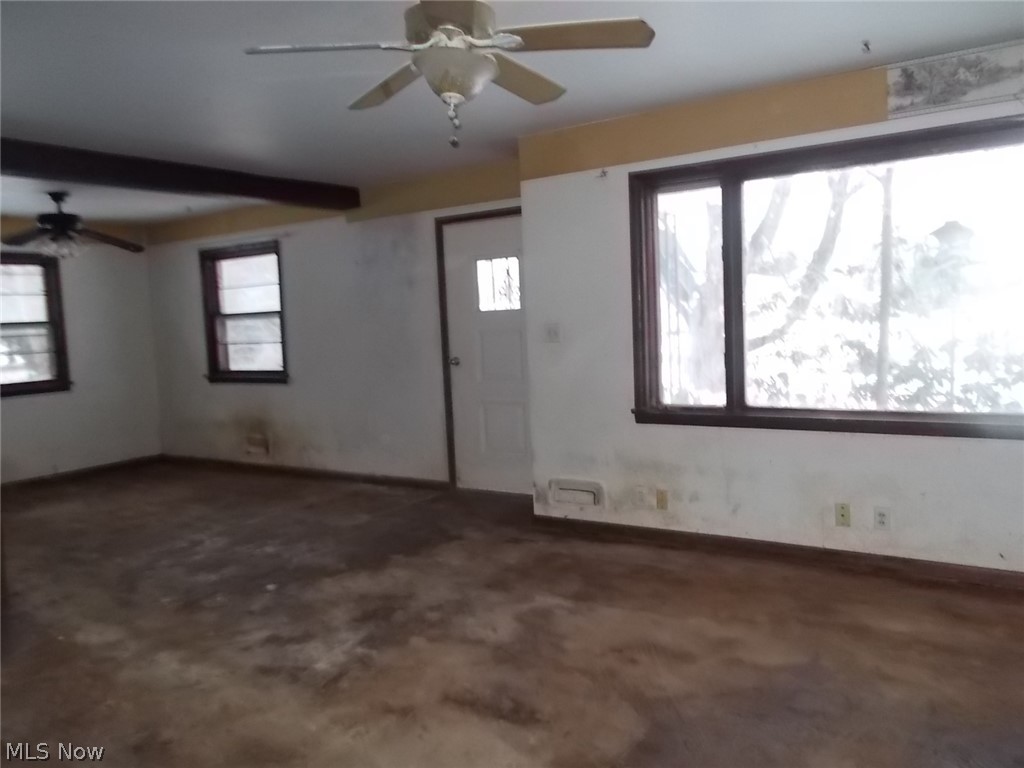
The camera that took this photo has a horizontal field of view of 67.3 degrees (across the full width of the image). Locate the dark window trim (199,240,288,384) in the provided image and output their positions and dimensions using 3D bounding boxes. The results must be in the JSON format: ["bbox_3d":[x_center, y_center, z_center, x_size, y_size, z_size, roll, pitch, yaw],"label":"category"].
[{"bbox_3d":[-2.464,-0.633,7.058,1.050,1.251,0.090,1,7,33],"label":"dark window trim"}]

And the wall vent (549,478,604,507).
[{"bbox_3d":[0.382,0.663,4.665,0.373,0.144,0.040,1,7,33],"label":"wall vent"}]

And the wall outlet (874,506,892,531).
[{"bbox_3d":[1.814,0.657,3.760,0.074,0.116,0.012,1,7,33],"label":"wall outlet"}]

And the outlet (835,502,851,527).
[{"bbox_3d":[1.661,0.659,3.858,0.072,0.118,0.012,1,7,33],"label":"outlet"}]

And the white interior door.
[{"bbox_3d":[-0.075,-0.192,5.588,0.905,1.999,0.050,1,7,33],"label":"white interior door"}]

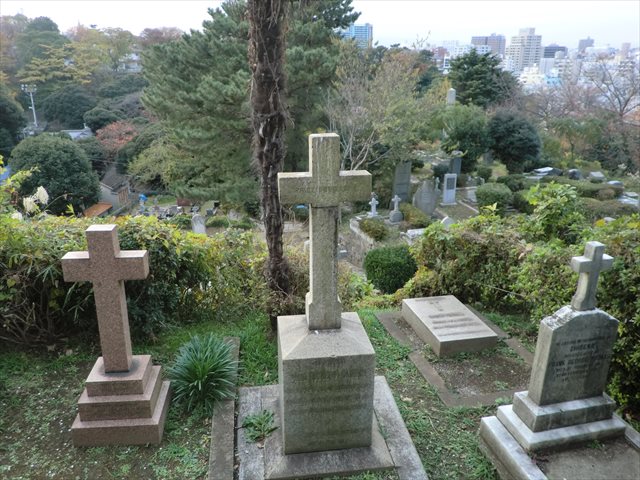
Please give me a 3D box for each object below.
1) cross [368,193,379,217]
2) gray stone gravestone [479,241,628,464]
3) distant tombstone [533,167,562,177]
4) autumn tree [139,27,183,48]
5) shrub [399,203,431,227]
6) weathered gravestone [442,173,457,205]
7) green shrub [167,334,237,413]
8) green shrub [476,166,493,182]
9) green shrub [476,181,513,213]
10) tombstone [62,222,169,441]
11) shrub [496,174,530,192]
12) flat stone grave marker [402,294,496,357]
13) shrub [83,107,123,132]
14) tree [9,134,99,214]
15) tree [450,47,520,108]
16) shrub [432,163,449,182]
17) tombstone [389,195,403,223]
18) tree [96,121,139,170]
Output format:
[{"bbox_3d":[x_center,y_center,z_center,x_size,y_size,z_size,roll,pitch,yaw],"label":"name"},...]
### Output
[{"bbox_3d":[2.560,-1.694,23.002,0.478,1.181,0.380,0,19,-2],"label":"cross"},{"bbox_3d":[1.975,0.784,3.672,0.874,1.583,0.428,-4,20,-11],"label":"gray stone gravestone"},{"bbox_3d":[11.252,-3.367,23.690,0.994,0.328,0.696,-2,18,-8],"label":"distant tombstone"},{"bbox_3d":[-34.857,-42.562,105.566,9.323,7.953,8.217,-5,20,-16],"label":"autumn tree"},{"bbox_3d":[2.940,-0.740,14.811,1.039,0.755,0.935,-2,18,-8],"label":"shrub"},{"bbox_3d":[4.735,-1.859,17.624,0.450,1.156,0.250,-3,18,-9],"label":"weathered gravestone"},{"bbox_3d":[-1.012,1.148,4.104,0.595,0.506,0.595,0,19,0],"label":"green shrub"},{"bbox_3d":[10.266,-4.086,30.001,0.969,1.000,0.949,7,20,18],"label":"green shrub"},{"bbox_3d":[6.080,-1.465,16.673,1.254,1.010,1.191,-2,18,-8],"label":"green shrub"},{"bbox_3d":[-1.321,0.591,3.100,0.530,1.405,0.472,-1,19,-7],"label":"tombstone"},{"bbox_3d":[7.830,-2.249,19.467,1.313,0.786,1.182,-2,18,-8],"label":"shrub"},{"bbox_3d":[1.368,0.909,5.208,0.612,0.172,0.931,-4,20,-12],"label":"flat stone grave marker"},{"bbox_3d":[-31.661,-17.552,70.061,5.351,4.219,5.083,-2,18,-8],"label":"shrub"},{"bbox_3d":[-21.622,-5.166,39.023,7.083,6.636,6.937,-10,21,-28],"label":"tree"},{"bbox_3d":[16.084,-14.813,47.000,7.000,8.500,6.500,0,19,0],"label":"tree"},{"bbox_3d":[7.520,-4.210,30.001,0.969,1.127,0.949,5,19,13],"label":"shrub"},{"bbox_3d":[3.455,-1.412,22.002,0.641,1.367,0.480,0,19,-2],"label":"tombstone"},{"bbox_3d":[-23.169,-10.698,55.000,4.800,6.000,4.800,0,19,0],"label":"tree"}]

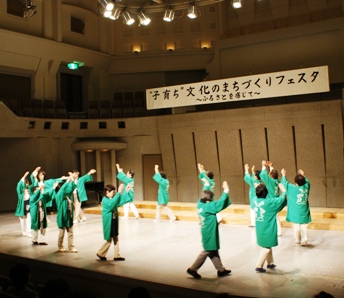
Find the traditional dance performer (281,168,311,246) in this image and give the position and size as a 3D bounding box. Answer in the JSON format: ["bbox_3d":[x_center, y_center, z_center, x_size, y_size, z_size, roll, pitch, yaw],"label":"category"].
[{"bbox_3d":[2.747,1.266,9.122,0.550,1.665,0.480,-2,-1,-25],"label":"traditional dance performer"}]

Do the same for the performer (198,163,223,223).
[{"bbox_3d":[1.144,1.308,12.200,0.650,1.800,0.520,-2,1,34],"label":"performer"}]

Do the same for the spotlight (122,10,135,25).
[{"bbox_3d":[-1.281,-3.836,12.000,0.280,0.370,0.270,-33,-13,23],"label":"spotlight"}]

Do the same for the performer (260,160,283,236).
[{"bbox_3d":[2.534,1.242,10.400,0.520,1.900,0.580,-2,1,-37],"label":"performer"}]

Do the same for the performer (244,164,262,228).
[{"bbox_3d":[2.257,1.287,11.387,0.480,1.713,0.480,-3,-1,44],"label":"performer"}]

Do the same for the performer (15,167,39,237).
[{"bbox_3d":[-3.957,1.474,11.200,0.560,1.850,0.560,-2,0,28],"label":"performer"}]

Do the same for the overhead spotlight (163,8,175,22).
[{"bbox_3d":[-0.092,-3.508,10.800,0.250,0.290,0.250,23,-16,-37],"label":"overhead spotlight"}]

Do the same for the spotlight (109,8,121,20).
[{"bbox_3d":[-1.480,-3.474,10.600,0.250,0.290,0.250,25,-13,-25],"label":"spotlight"}]

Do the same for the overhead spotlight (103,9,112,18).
[{"bbox_3d":[-1.837,-3.836,11.600,0.270,0.360,0.280,-3,-28,-49],"label":"overhead spotlight"}]

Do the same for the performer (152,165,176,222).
[{"bbox_3d":[-0.265,1.367,12.859,0.620,1.763,0.500,-2,-1,26],"label":"performer"}]

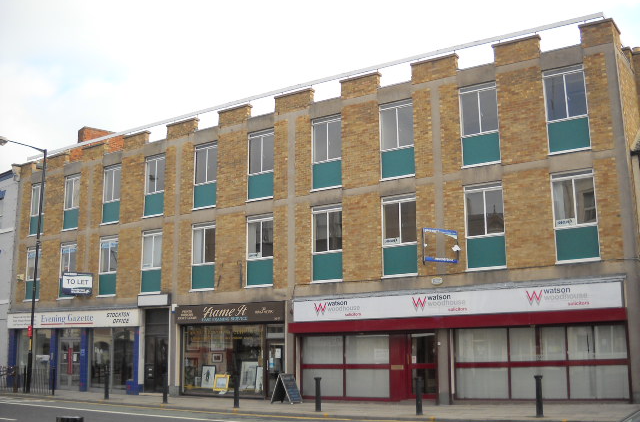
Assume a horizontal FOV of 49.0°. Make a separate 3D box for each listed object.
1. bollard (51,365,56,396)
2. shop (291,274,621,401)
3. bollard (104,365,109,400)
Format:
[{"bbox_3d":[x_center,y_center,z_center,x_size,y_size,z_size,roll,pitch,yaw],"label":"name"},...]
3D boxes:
[{"bbox_3d":[-9.522,6.086,25.124,0.160,1.000,0.160,-8,-14,33],"label":"bollard"},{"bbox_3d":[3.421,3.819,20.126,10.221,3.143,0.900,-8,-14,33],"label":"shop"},{"bbox_3d":[-7.106,5.723,23.407,0.160,1.000,0.160,-8,-14,33],"label":"bollard"}]

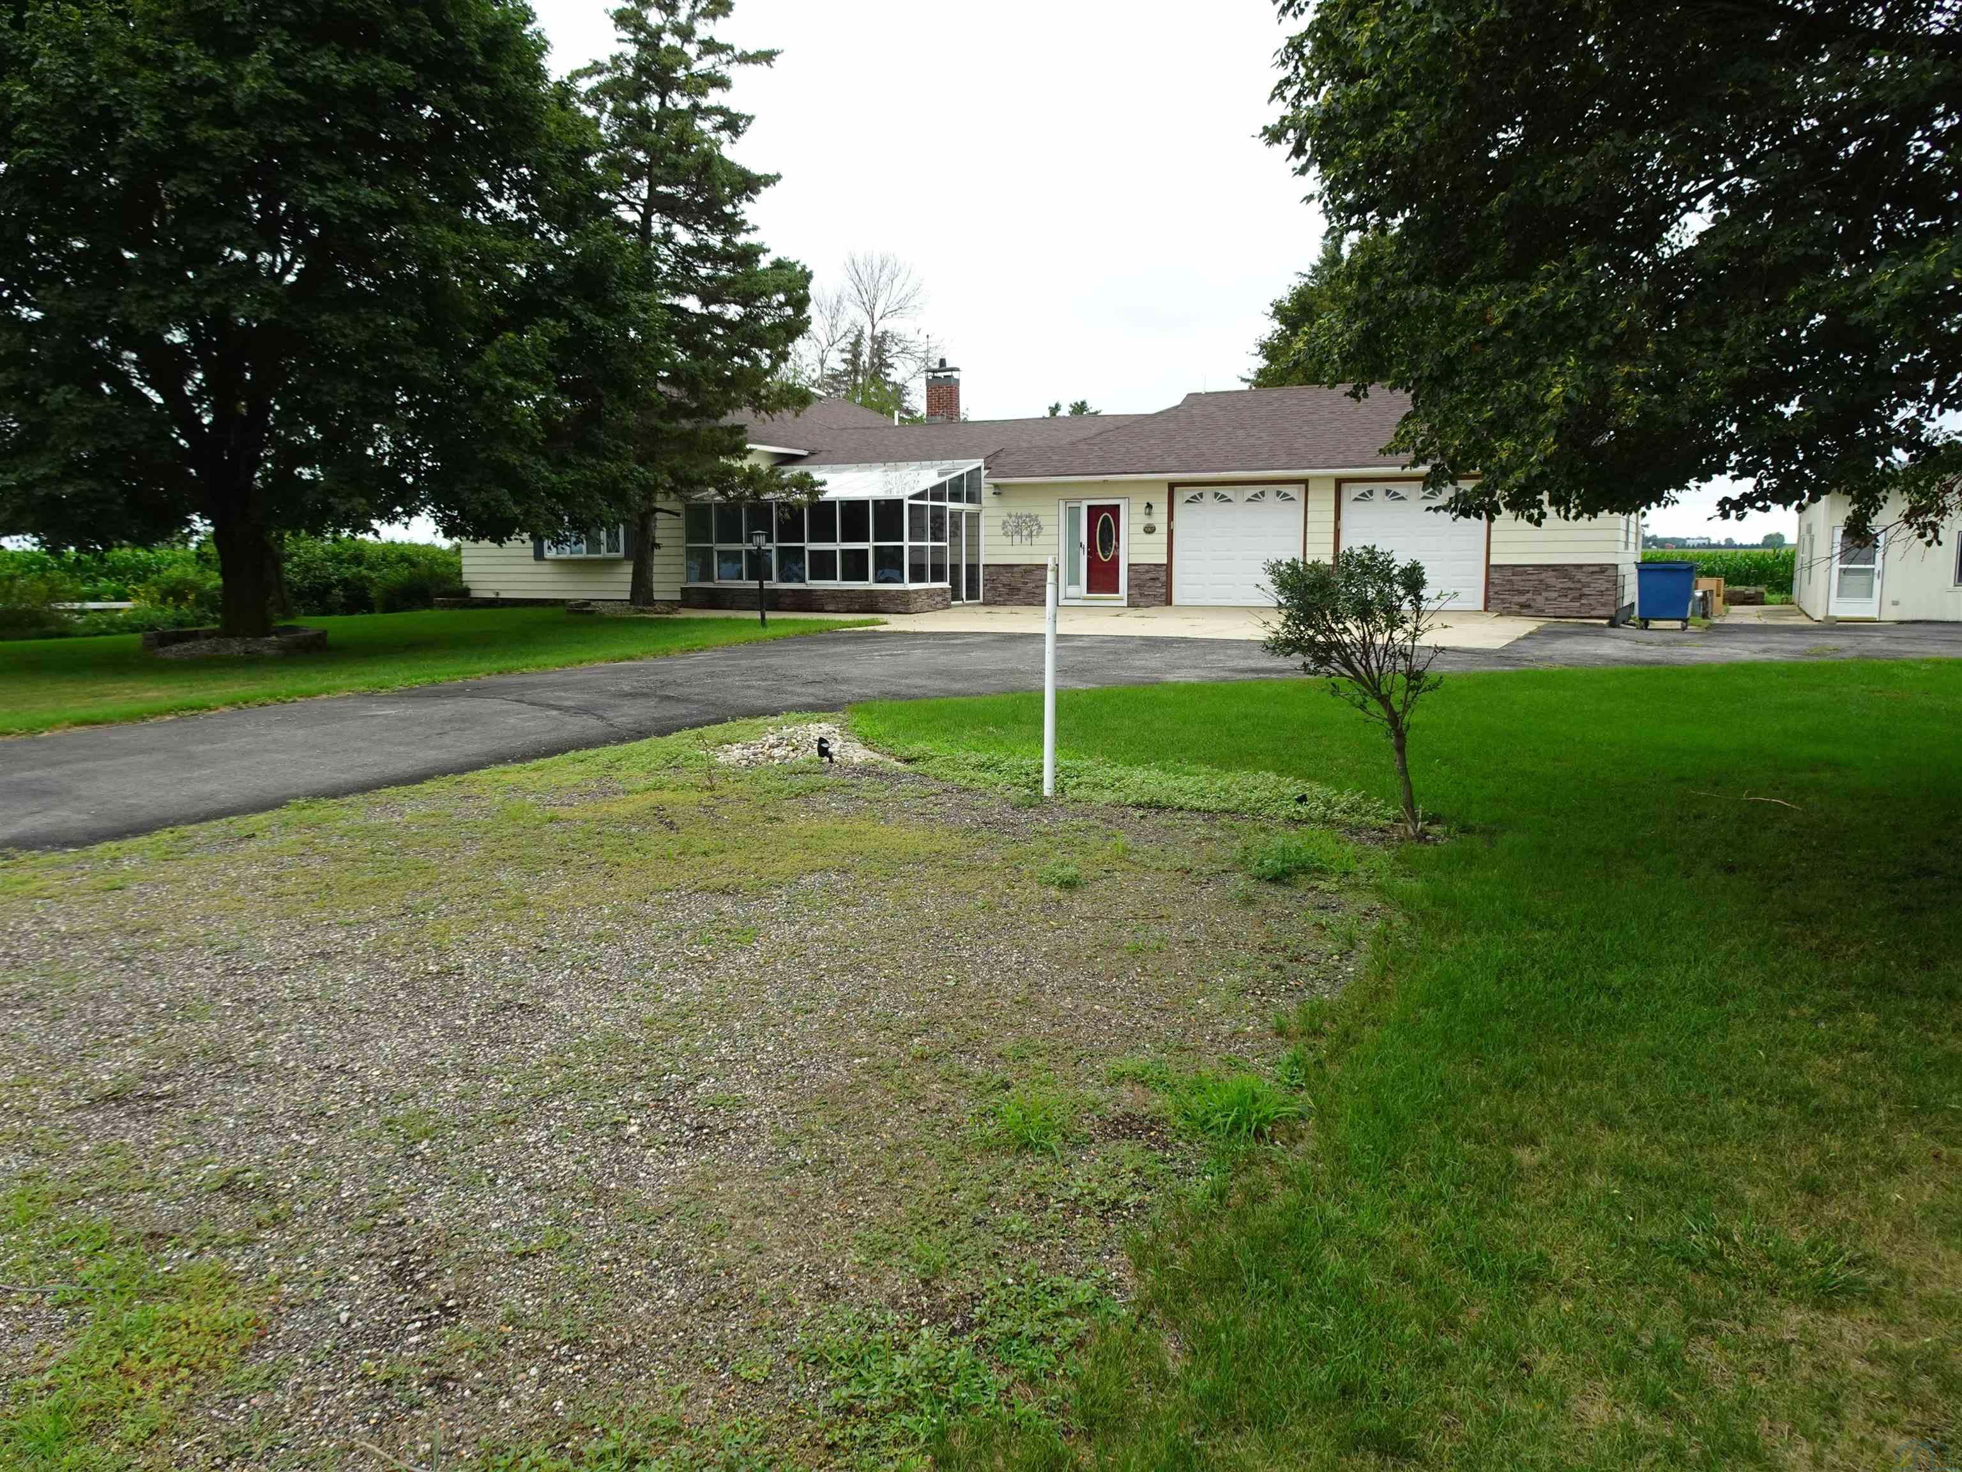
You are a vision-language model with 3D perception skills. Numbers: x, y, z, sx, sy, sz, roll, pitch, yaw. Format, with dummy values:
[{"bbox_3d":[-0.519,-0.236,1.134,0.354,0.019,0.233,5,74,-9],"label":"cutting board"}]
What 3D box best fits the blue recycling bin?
[{"bbox_3d":[11.995,-2.497,23.719,0.920,1.240,1.000,4,9,29],"label":"blue recycling bin"}]

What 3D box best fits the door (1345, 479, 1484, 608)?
[{"bbox_3d":[8.063,-3.535,25.382,2.660,2.400,0.070,4,9,29],"label":"door"}]

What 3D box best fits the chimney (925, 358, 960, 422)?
[{"bbox_3d":[-0.969,-8.922,35.116,0.720,1.660,0.500,4,9,29],"label":"chimney"}]

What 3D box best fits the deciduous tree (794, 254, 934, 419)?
[{"bbox_3d":[-4.320,-11.608,50.896,5.600,12.485,5.200,0,8,0],"label":"deciduous tree"}]

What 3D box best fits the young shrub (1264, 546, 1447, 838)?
[{"bbox_3d":[1.916,-0.223,6.972,0.900,1.481,0.850,0,8,0],"label":"young shrub"}]

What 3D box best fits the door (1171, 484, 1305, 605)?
[{"bbox_3d":[5.109,-3.747,26.990,2.660,2.400,0.070,4,9,29],"label":"door"}]

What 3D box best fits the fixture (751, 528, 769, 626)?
[{"bbox_3d":[-3.900,-2.787,24.200,0.270,1.715,0.270,4,9,29],"label":"fixture"}]

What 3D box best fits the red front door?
[{"bbox_3d":[2.565,-3.856,28.349,0.860,1.940,0.060,4,9,29],"label":"red front door"}]

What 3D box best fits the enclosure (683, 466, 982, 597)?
[{"bbox_3d":[-3.262,-4.452,29.638,5.850,3.050,3.100,4,9,29],"label":"enclosure"}]

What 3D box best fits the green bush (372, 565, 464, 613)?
[{"bbox_3d":[-14.029,-3.673,33.794,2.150,1.142,1.800,0,8,0],"label":"green bush"}]

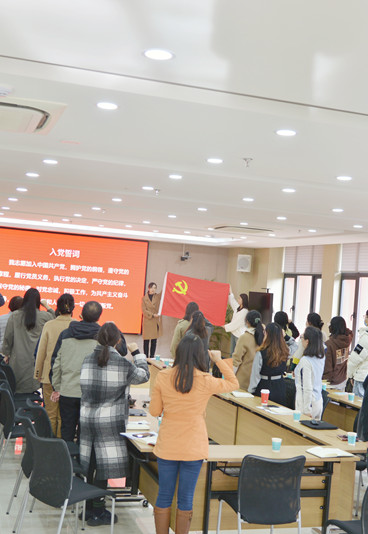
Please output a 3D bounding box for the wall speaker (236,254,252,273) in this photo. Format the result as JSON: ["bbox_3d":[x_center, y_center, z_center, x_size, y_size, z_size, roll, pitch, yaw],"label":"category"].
[{"bbox_3d":[1.392,-0.082,16.350,0.330,0.380,0.250,4,3,6],"label":"wall speaker"}]

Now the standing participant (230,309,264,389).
[{"bbox_3d":[0.777,1.343,8.567,0.500,1.639,0.420,5,-2,-32],"label":"standing participant"}]

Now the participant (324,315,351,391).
[{"bbox_3d":[2.022,1.485,9.400,0.520,1.635,0.400,5,-2,-35],"label":"participant"}]

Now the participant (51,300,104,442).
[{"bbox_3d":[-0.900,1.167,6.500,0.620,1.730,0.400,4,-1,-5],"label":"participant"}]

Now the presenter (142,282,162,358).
[{"bbox_3d":[-0.675,1.220,15.000,0.500,1.710,0.360,5,-1,-20],"label":"presenter"}]

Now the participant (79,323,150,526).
[{"bbox_3d":[-0.591,1.248,5.720,0.580,1.600,0.420,4,-1,0],"label":"participant"}]

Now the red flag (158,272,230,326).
[{"bbox_3d":[0.247,0.706,15.300,1.430,0.950,0.120,10,-3,-20],"label":"red flag"}]

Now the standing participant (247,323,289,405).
[{"bbox_3d":[0.944,1.394,7.988,0.520,1.532,0.420,5,-2,-24],"label":"standing participant"}]

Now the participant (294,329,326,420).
[{"bbox_3d":[1.275,1.411,7.200,0.460,1.600,0.340,5,-1,-32],"label":"participant"}]

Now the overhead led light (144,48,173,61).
[{"bbox_3d":[-0.109,-0.952,3.158,0.128,0.030,0.128,4,-1,0],"label":"overhead led light"}]

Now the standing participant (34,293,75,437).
[{"bbox_3d":[-1.313,1.157,7.500,0.540,1.720,0.380,4,-1,-7],"label":"standing participant"}]

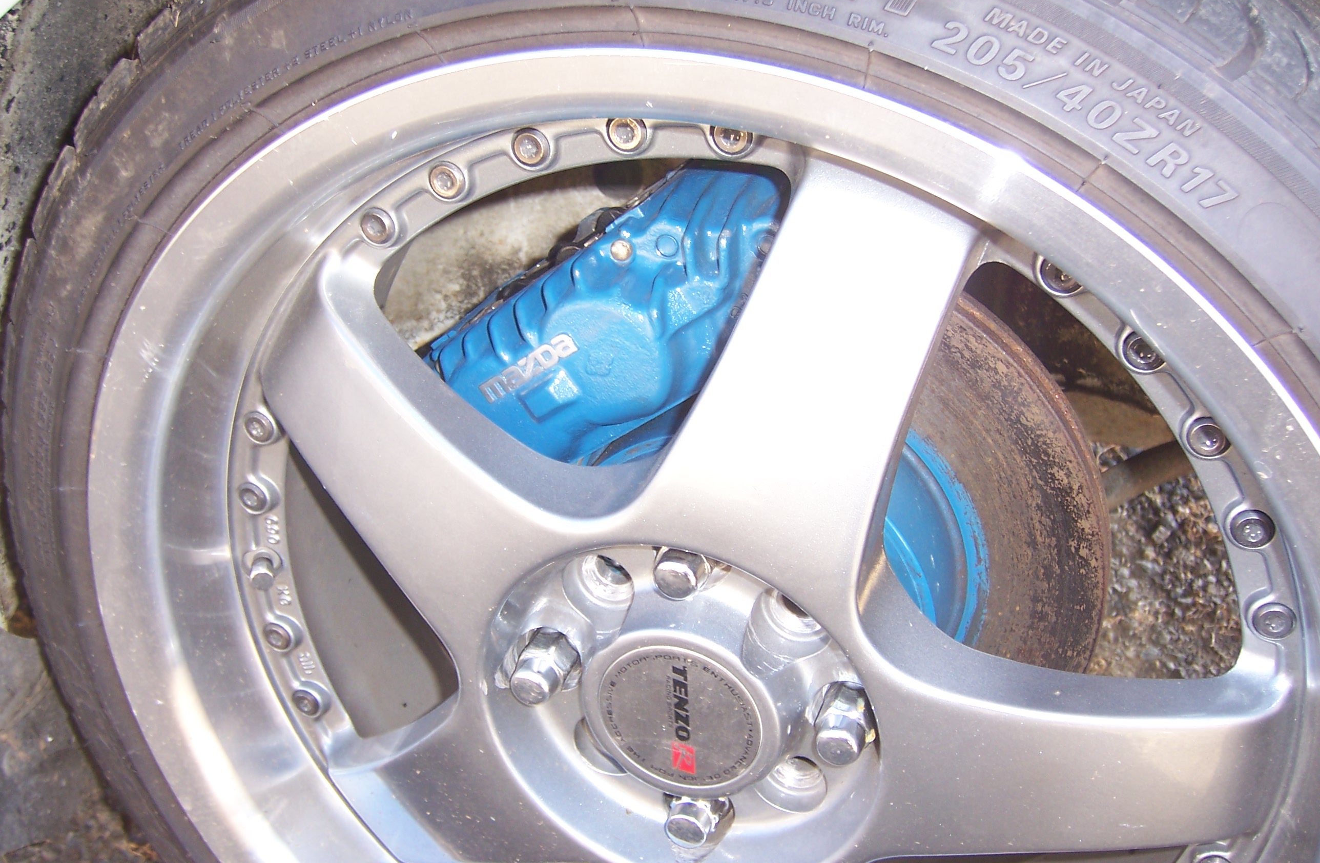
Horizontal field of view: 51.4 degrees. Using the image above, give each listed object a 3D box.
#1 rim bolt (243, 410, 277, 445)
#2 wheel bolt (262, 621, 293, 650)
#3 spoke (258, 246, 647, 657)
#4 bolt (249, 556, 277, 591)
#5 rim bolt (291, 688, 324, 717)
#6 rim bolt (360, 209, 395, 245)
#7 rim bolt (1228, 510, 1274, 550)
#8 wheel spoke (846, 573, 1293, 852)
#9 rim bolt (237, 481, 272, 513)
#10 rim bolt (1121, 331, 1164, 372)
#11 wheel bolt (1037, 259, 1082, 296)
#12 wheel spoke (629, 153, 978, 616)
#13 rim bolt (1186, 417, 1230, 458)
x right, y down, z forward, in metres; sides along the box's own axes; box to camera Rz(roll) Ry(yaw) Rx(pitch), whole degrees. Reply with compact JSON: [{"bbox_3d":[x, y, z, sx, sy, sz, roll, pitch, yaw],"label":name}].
[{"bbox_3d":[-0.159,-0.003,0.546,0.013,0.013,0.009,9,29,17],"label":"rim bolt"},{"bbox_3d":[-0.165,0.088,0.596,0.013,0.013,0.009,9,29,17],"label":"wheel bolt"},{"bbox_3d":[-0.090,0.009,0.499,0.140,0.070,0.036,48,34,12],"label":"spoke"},{"bbox_3d":[-0.168,0.059,0.581,0.009,0.009,0.015,-5,27,-17],"label":"bolt"},{"bbox_3d":[-0.157,0.120,0.610,0.013,0.013,0.007,9,29,17],"label":"rim bolt"},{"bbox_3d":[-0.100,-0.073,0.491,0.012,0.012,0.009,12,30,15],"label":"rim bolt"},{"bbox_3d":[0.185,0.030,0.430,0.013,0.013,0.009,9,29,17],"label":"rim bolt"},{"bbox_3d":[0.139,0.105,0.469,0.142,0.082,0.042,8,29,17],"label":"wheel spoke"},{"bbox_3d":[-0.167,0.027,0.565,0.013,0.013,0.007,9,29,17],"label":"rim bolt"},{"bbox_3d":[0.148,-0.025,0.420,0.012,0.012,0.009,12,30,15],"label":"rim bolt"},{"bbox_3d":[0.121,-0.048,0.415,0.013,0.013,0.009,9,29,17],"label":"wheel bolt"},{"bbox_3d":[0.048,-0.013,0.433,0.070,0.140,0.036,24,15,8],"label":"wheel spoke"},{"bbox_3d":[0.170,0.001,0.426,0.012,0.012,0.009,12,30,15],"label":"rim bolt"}]

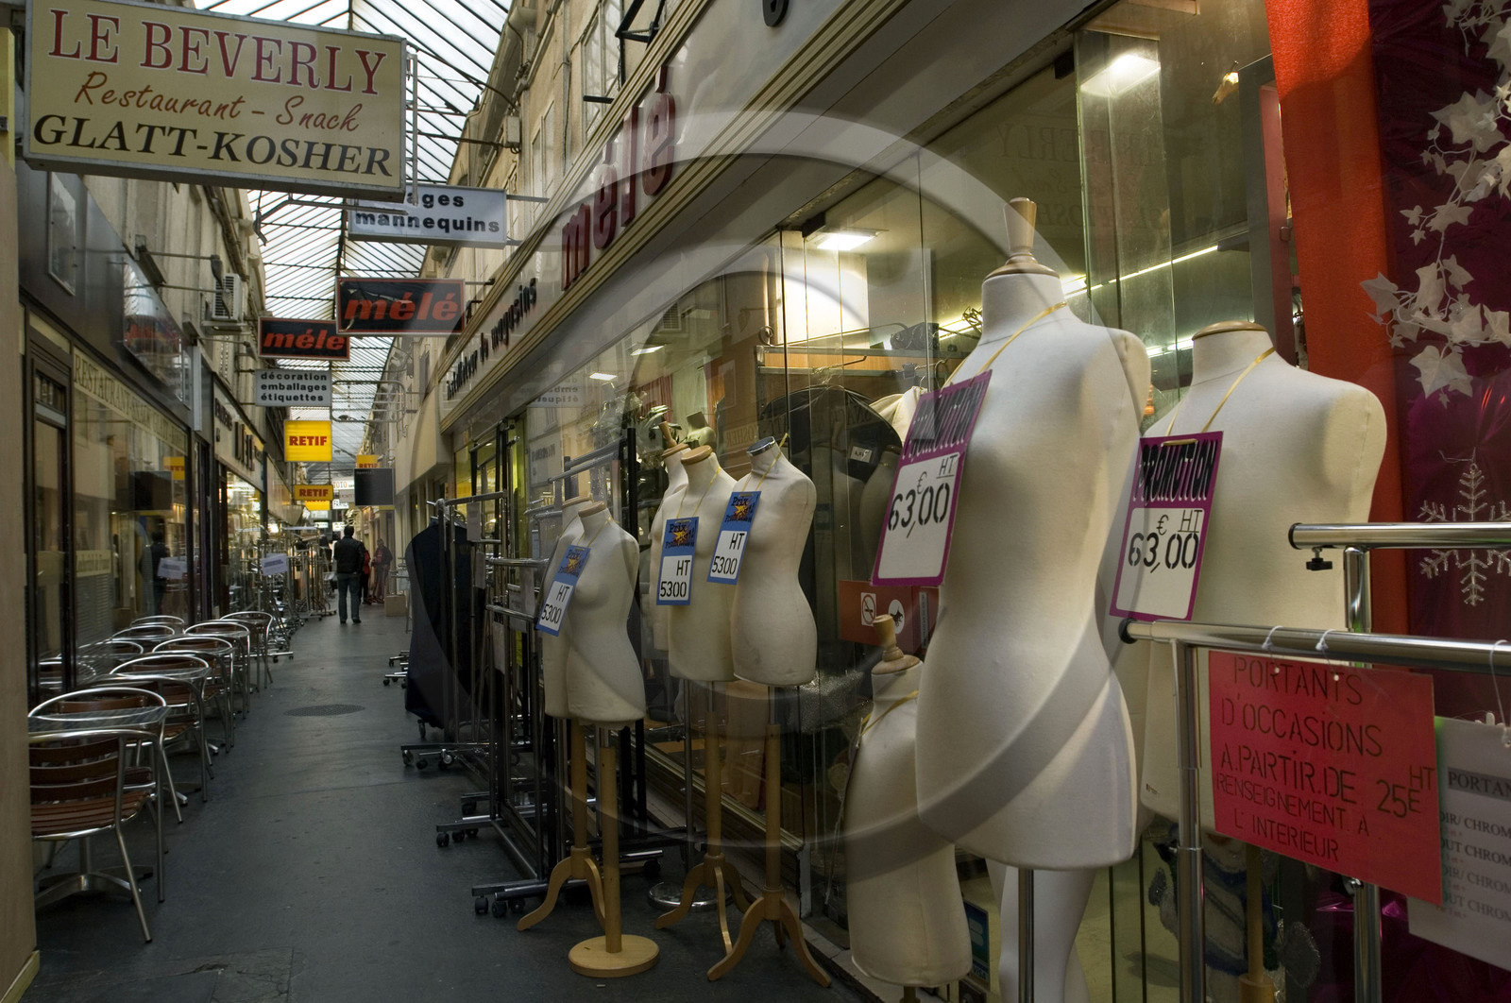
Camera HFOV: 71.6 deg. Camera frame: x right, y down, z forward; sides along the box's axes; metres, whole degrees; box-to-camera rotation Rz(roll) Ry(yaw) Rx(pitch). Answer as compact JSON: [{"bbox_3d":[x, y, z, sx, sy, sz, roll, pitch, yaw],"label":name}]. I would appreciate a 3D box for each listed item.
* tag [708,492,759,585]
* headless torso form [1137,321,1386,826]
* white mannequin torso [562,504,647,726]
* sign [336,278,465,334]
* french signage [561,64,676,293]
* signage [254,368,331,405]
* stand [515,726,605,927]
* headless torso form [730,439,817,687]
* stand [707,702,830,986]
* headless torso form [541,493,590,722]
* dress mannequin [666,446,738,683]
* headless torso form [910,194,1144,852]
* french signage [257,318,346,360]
[{"bbox_3d":[-0.068,0.120,3.460,0.012,0.320,0.158,25,-17,-36],"label":"tag"},{"bbox_3d":[0.824,0.121,1.770,0.270,0.849,0.440,-1,-2,-27],"label":"headless torso form"},{"bbox_3d":[-0.518,0.389,3.581,0.250,0.747,0.360,0,-2,-44],"label":"white mannequin torso"},{"bbox_3d":[-3.423,-1.880,10.154,1.175,0.537,0.130,-1,-1,-22],"label":"sign"},{"bbox_3d":[-0.781,-1.605,5.532,0.070,0.513,2.296,-1,-2,-22],"label":"french signage"},{"bbox_3d":[-6.823,-1.665,15.502,1.011,0.515,0.130,-1,-2,-22],"label":"signage"},{"bbox_3d":[-0.673,1.207,3.961,0.400,0.753,0.370,-2,-2,15],"label":"stand"},{"bbox_3d":[0.054,0.189,3.330,0.250,0.778,0.380,-1,-2,-32],"label":"headless torso form"},{"bbox_3d":[0.050,1.098,3.381,0.392,0.785,0.294,-2,-1,9],"label":"stand"},{"bbox_3d":[-0.661,0.391,3.901,0.250,0.823,0.370,0,-2,-37],"label":"headless torso form"},{"bbox_3d":[-0.152,0.219,3.697,0.380,0.819,0.250,-3,-2,40],"label":"dress mannequin"},{"bbox_3d":[0.397,0.034,1.535,0.270,0.955,0.380,-1,-2,-30],"label":"headless torso form"},{"bbox_3d":[-6.619,-2.375,15.400,1.214,0.560,0.140,-1,-2,-22],"label":"french signage"}]

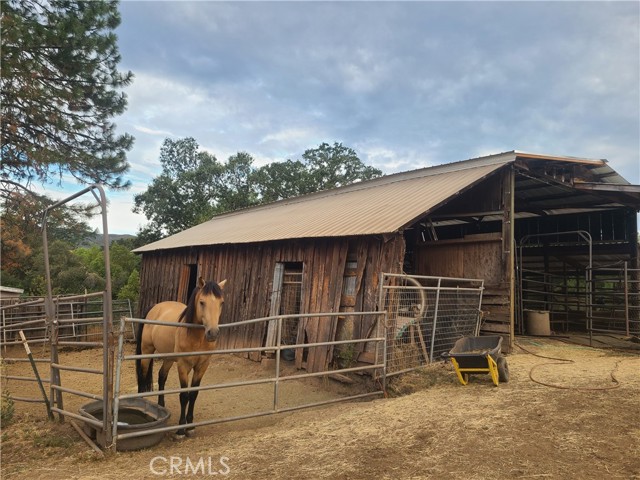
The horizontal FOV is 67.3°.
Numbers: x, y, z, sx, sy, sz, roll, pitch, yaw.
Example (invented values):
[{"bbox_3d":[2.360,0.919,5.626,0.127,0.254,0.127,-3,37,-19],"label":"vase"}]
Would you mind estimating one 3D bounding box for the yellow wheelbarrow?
[{"bbox_3d":[2.576,1.976,7.686,0.700,0.690,1.320,-1,-3,27],"label":"yellow wheelbarrow"}]

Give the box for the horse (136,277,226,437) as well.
[{"bbox_3d":[-1.791,1.356,5.904,0.620,1.800,2.080,2,-3,-32],"label":"horse"}]

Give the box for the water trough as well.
[{"bbox_3d":[-2.223,2.101,5.500,1.304,0.280,0.752,-3,-4,45],"label":"water trough"}]

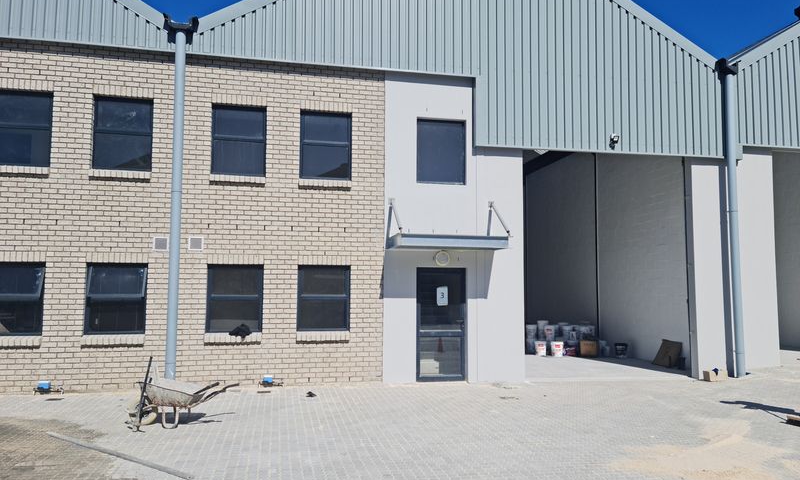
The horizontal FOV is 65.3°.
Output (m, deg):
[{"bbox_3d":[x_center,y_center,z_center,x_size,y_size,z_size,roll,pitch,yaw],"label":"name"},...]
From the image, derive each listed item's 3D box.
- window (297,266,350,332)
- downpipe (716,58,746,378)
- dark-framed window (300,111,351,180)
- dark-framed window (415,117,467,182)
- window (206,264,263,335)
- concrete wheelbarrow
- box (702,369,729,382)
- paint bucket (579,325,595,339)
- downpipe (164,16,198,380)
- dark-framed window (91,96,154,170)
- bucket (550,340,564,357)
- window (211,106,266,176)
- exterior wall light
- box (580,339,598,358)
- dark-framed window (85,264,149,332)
[{"bbox_3d":[-1.350,1.040,11.143,0.940,1.180,0.100,1,-5,-12],"label":"window"},{"bbox_3d":[6.702,-0.485,12.542,0.480,6.300,0.280,1,-5,-12],"label":"downpipe"},{"bbox_3d":[-1.342,-1.720,11.372,0.940,1.230,0.100,1,-5,-12],"label":"dark-framed window"},{"bbox_3d":[0.801,-1.670,11.839,0.940,1.230,0.100,1,-5,-12],"label":"dark-framed window"},{"bbox_3d":[-2.839,1.014,10.770,0.920,1.180,0.090,1,-5,-12],"label":"window"},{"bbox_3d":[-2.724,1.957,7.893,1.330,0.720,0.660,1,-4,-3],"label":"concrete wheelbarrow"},{"bbox_3d":[6.267,2.703,12.404,0.410,0.200,0.200,1,-5,-12],"label":"box"},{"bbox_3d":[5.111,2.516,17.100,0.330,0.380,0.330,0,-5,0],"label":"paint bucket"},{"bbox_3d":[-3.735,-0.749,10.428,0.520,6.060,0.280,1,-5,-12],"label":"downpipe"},{"bbox_3d":[-4.720,-1.815,10.637,0.940,1.230,0.100,1,-5,-12],"label":"dark-framed window"},{"bbox_3d":[4.024,2.797,15.941,0.310,0.380,0.310,-1,-5,14],"label":"bucket"},{"bbox_3d":[-2.845,-1.765,11.045,0.940,1.230,0.100,1,-5,-12],"label":"window"},{"bbox_3d":[0.795,0.347,11.449,0.260,0.260,0.100,1,-5,-12],"label":"exterior wall light"},{"bbox_3d":[4.879,2.793,16.066,0.430,0.400,0.360,0,-5,8],"label":"box"},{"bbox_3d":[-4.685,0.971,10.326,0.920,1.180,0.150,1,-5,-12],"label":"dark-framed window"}]

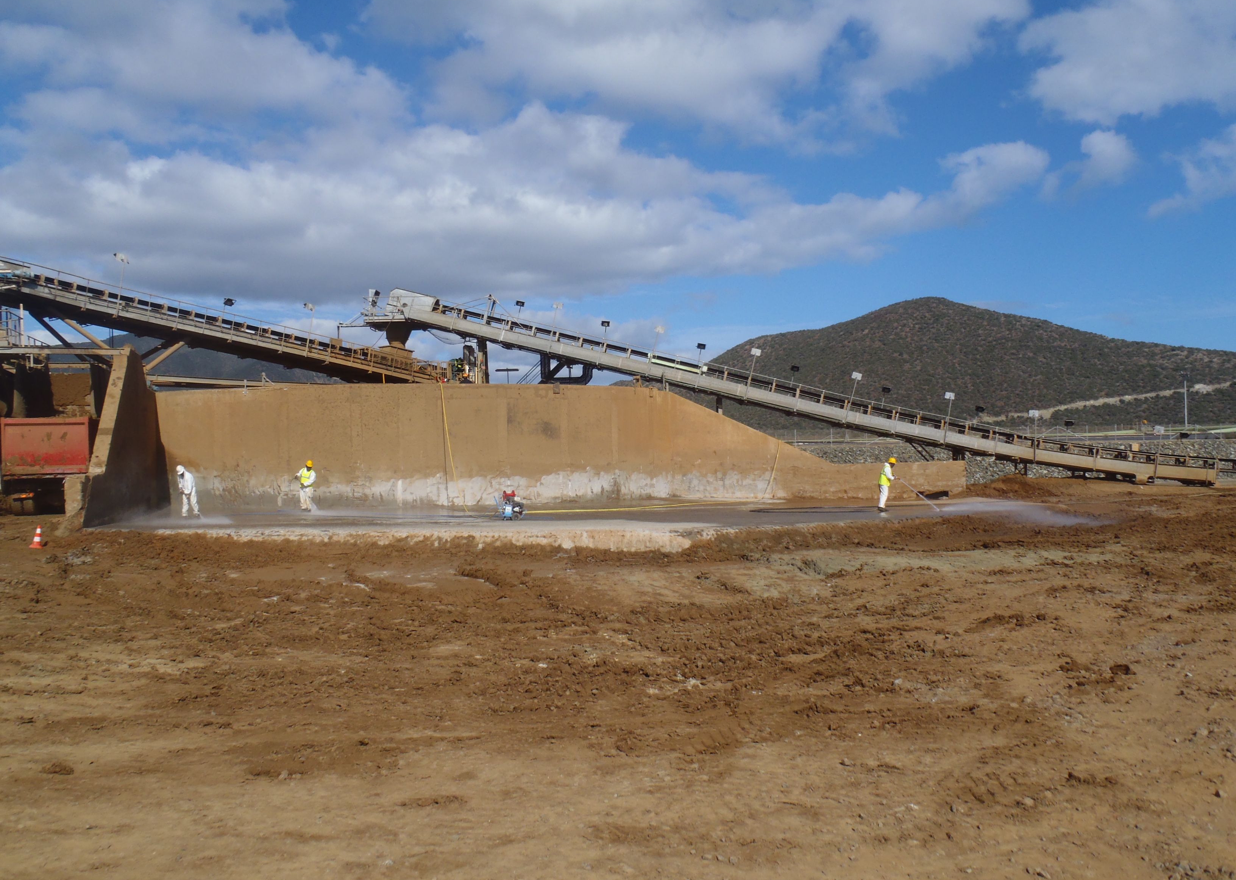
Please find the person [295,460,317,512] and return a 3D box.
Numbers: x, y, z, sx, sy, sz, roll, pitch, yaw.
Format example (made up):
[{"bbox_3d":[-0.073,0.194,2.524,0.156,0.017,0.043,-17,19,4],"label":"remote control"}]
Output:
[{"bbox_3d":[-10.790,1.620,34.600,0.680,1.740,0.480,0,0,-6],"label":"person"}]

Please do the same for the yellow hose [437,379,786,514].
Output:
[{"bbox_3d":[0.280,0.170,36.060,13.100,4.650,3.900,0,0,-10],"label":"yellow hose"}]

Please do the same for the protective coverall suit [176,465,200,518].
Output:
[{"bbox_3d":[-14.180,1.705,33.000,0.650,1.730,0.580,0,0,34],"label":"protective coverall suit"}]

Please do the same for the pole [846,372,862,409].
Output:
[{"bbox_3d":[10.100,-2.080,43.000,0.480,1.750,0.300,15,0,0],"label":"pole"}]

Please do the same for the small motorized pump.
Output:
[{"bbox_3d":[-3.430,2.090,32.100,0.950,0.980,0.620,0,0,0],"label":"small motorized pump"}]

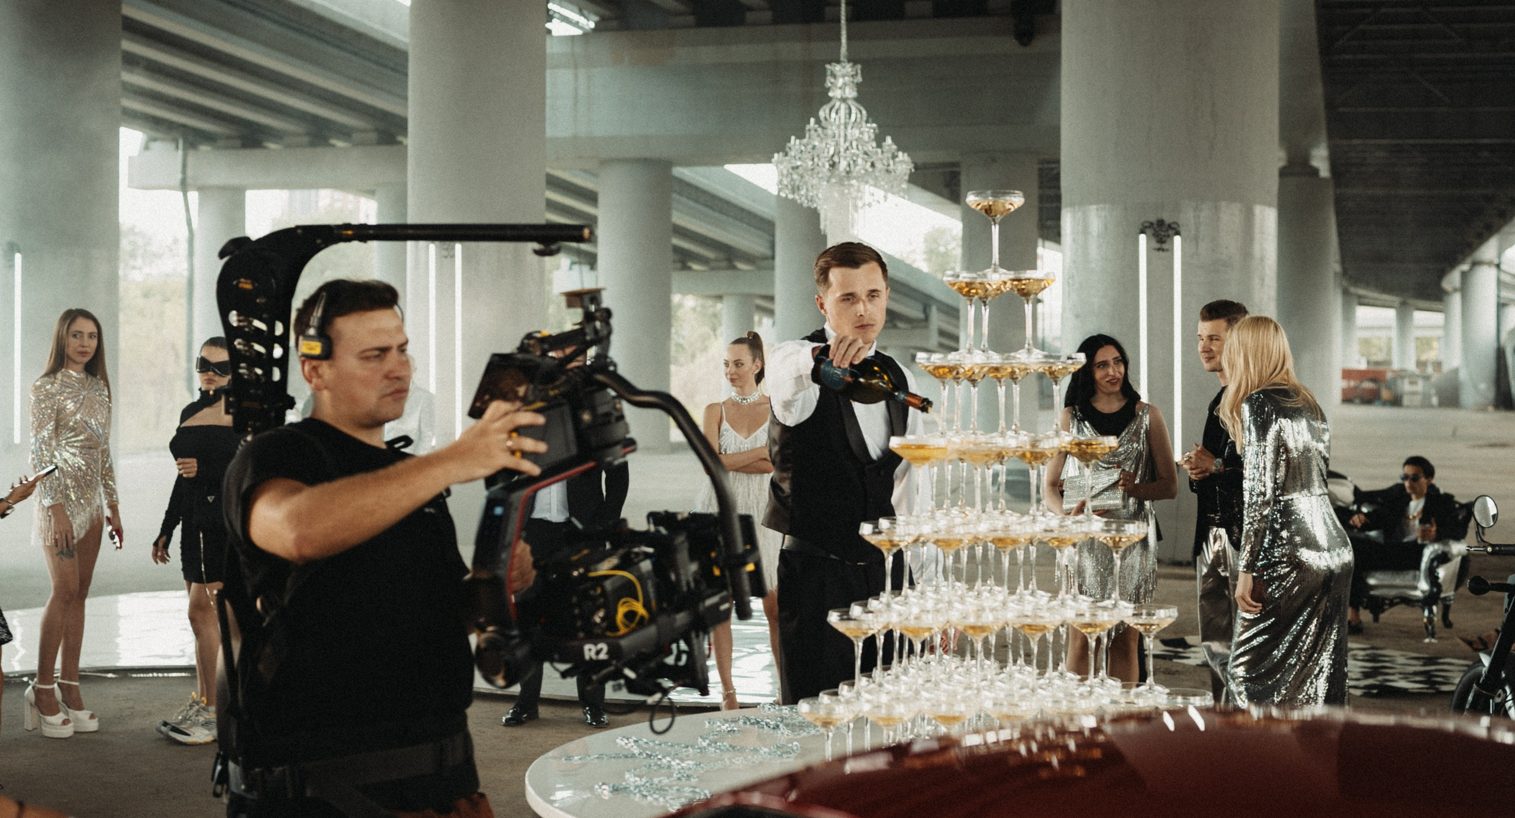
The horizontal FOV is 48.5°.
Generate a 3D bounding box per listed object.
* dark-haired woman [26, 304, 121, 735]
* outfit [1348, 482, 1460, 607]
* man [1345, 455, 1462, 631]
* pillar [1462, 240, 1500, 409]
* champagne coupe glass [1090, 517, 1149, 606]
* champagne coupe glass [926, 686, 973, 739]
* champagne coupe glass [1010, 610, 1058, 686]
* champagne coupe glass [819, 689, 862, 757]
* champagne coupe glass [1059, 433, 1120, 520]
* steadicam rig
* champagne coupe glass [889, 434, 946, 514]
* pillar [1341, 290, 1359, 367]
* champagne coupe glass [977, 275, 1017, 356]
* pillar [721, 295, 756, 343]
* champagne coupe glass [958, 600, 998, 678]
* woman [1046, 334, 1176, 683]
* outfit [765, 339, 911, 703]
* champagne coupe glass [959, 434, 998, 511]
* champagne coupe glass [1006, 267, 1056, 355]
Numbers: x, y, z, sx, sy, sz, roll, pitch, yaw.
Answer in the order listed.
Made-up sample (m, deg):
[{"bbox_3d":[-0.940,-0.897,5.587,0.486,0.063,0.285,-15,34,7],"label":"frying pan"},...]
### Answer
[{"bbox_3d":[-2.910,0.495,7.154,0.430,1.810,0.340,0,1,-37],"label":"dark-haired woman"},{"bbox_3d":[3.963,0.825,10.350,0.650,0.800,0.650,0,1,29],"label":"outfit"},{"bbox_3d":[4.006,0.880,10.406,0.700,1.090,0.750,1,1,43],"label":"man"},{"bbox_3d":[39.476,-4.493,92.000,1.950,9.100,1.950,0,1,0],"label":"pillar"},{"bbox_3d":[0.653,0.279,3.050,0.106,0.153,0.106,0,1,0],"label":"champagne coupe glass"},{"bbox_3d":[0.338,0.587,2.967,0.107,0.151,0.107,0,1,0],"label":"champagne coupe glass"},{"bbox_3d":[0.495,0.430,2.999,0.106,0.153,0.106,0,1,0],"label":"champagne coupe glass"},{"bbox_3d":[0.176,0.612,3.194,0.113,0.162,0.113,0,1,0],"label":"champagne coupe glass"},{"bbox_3d":[0.606,0.124,3.081,0.107,0.151,0.107,0,1,0],"label":"champagne coupe glass"},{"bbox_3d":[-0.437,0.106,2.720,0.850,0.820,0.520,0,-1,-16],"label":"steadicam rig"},{"bbox_3d":[0.290,0.118,3.037,0.107,0.151,0.107,0,1,0],"label":"champagne coupe glass"},{"bbox_3d":[42.005,-4.300,120.000,1.750,8.200,1.750,0,1,0],"label":"pillar"},{"bbox_3d":[0.458,-0.192,3.385,0.113,0.162,0.113,0,1,0],"label":"champagne coupe glass"},{"bbox_3d":[-0.994,-2.908,93.000,1.840,6.900,1.840,0,1,0],"label":"pillar"},{"bbox_3d":[0.394,0.430,2.985,0.106,0.153,0.106,0,1,0],"label":"champagne coupe glass"},{"bbox_3d":[1.409,0.561,6.700,0.520,1.710,0.360,0,1,0],"label":"woman"},{"bbox_3d":[0.188,0.575,3.950,0.430,1.520,0.300,0,1,-27],"label":"outfit"},{"bbox_3d":[0.419,0.128,3.220,0.113,0.162,0.113,0,1,0],"label":"champagne coupe glass"},{"bbox_3d":[0.500,-0.177,3.096,0.105,0.150,0.105,0,0,0],"label":"champagne coupe glass"}]

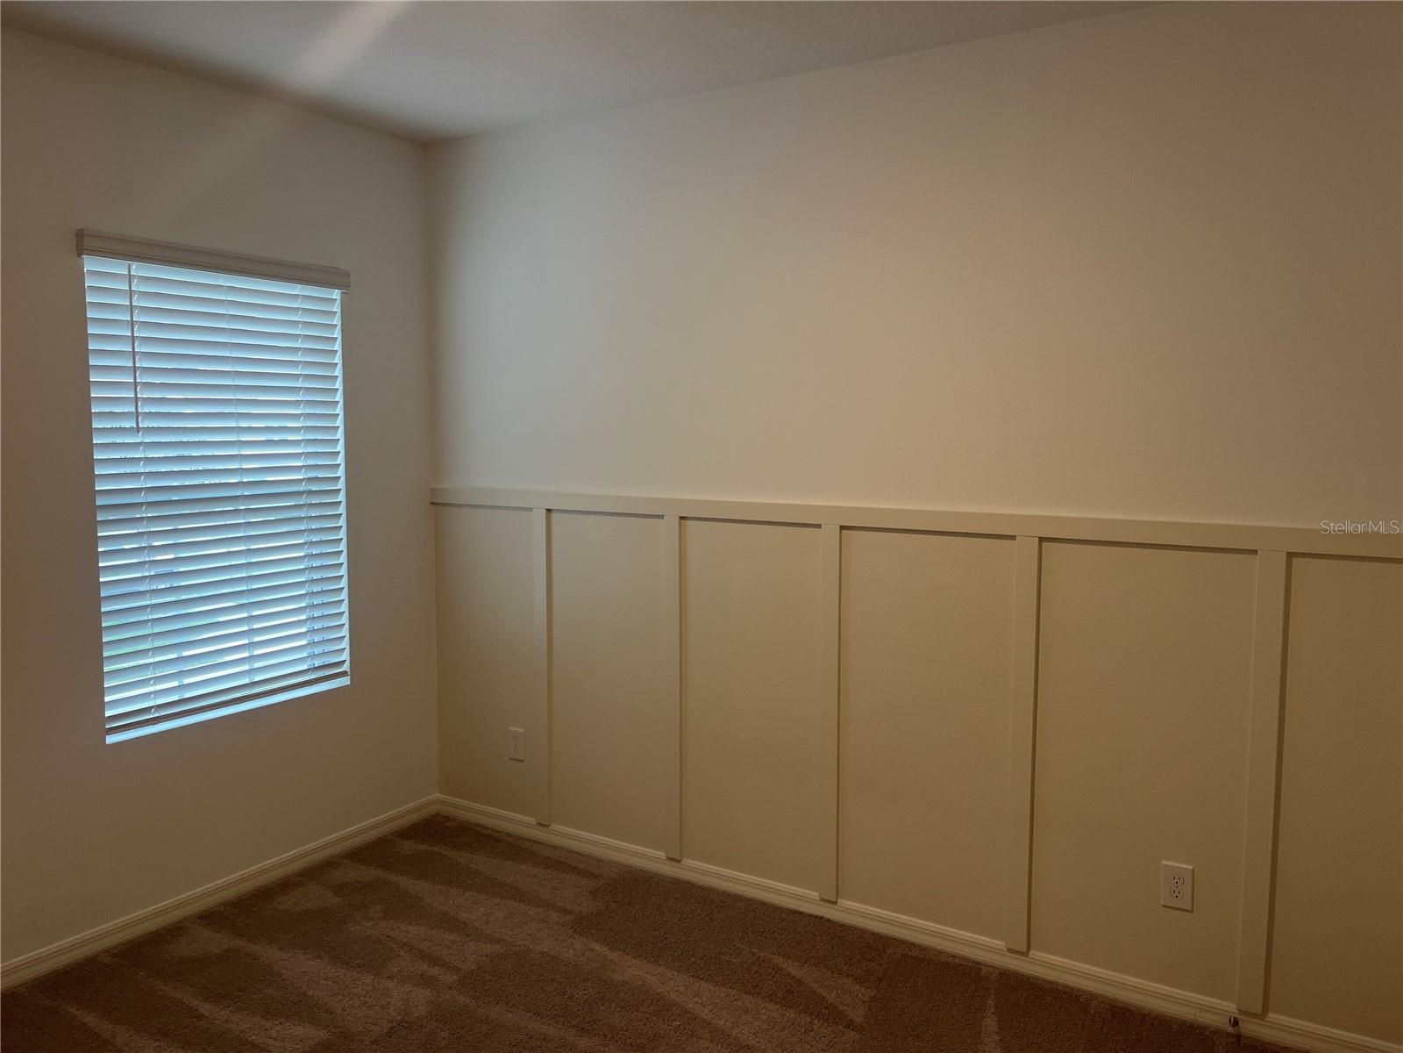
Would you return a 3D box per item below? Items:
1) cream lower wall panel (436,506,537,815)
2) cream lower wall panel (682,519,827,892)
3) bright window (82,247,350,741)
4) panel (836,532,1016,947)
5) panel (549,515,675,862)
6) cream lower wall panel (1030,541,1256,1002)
[{"bbox_3d":[-0.858,0.520,4.129,0.535,1.196,0.030,3,6,32],"label":"cream lower wall panel"},{"bbox_3d":[0.150,0.582,3.499,0.535,1.196,0.030,3,6,32],"label":"cream lower wall panel"},{"bbox_3d":[-1.555,-0.103,3.495,0.060,1.430,0.898,3,6,32],"label":"bright window"},{"bbox_3d":[0.661,0.613,3.180,0.542,1.196,0.030,3,6,32],"label":"panel"},{"bbox_3d":[-0.352,0.551,3.813,0.530,1.196,0.030,3,6,32],"label":"panel"},{"bbox_3d":[1.177,0.644,2.858,0.542,1.196,0.030,3,6,32],"label":"cream lower wall panel"}]

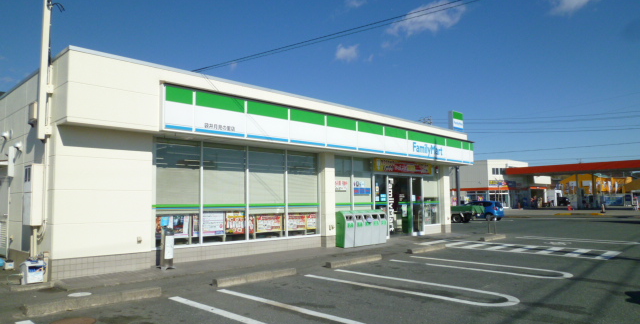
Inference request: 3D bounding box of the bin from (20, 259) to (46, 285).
[{"bbox_3d":[-4.946,1.892,7.667,0.330,0.390,0.280,-5,-7,44],"label":"bin"}]

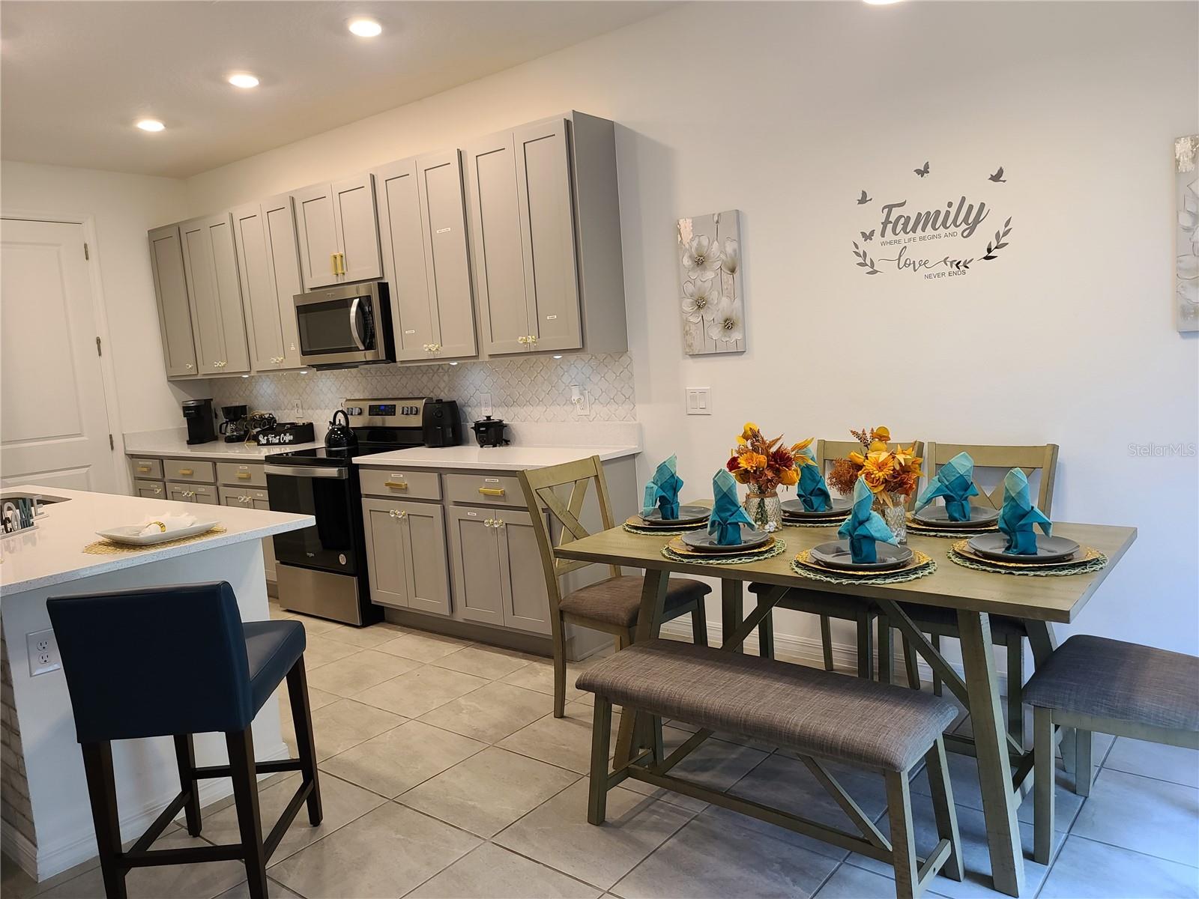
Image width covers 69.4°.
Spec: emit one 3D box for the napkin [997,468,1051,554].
[{"bbox_3d":[1.131,0.162,2.305,0.135,0.225,0.100,0,8,33],"label":"napkin"}]

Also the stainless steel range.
[{"bbox_3d":[-1.402,0.325,5.027,0.765,1.175,0.690,1,8,38],"label":"stainless steel range"}]

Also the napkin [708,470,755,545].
[{"bbox_3d":[0.398,0.181,2.679,0.150,0.220,0.095,0,8,33],"label":"napkin"}]

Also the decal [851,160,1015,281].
[{"bbox_3d":[1.220,-0.846,3.224,0.600,0.440,0.008,1,8,38],"label":"decal"}]

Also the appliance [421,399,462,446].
[{"bbox_3d":[-0.878,-0.145,4.807,0.185,0.262,0.210,-4,7,1],"label":"appliance"}]

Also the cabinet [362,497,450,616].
[{"bbox_3d":[-0.813,0.508,4.732,0.650,0.590,0.630,1,8,37],"label":"cabinet"}]

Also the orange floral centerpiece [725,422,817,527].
[{"bbox_3d":[0.584,0.086,2.949,0.285,0.345,0.263,1,8,37],"label":"orange floral centerpiece"}]

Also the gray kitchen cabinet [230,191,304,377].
[{"bbox_3d":[-1.913,-1.024,5.464,0.668,1.068,0.326,1,9,38],"label":"gray kitchen cabinet"}]

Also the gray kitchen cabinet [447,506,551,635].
[{"bbox_3d":[-0.279,0.519,4.325,0.620,0.590,0.630,1,8,37],"label":"gray kitchen cabinet"}]

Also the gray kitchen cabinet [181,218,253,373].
[{"bbox_3d":[-2.490,-1.044,5.944,0.670,1.060,0.325,1,8,37],"label":"gray kitchen cabinet"}]

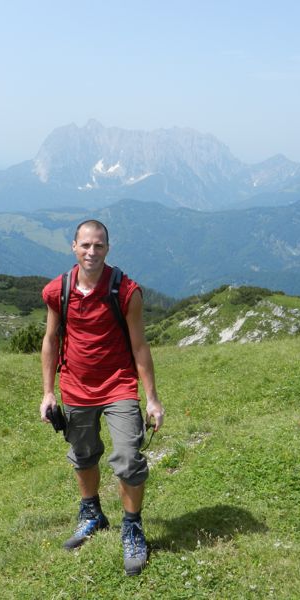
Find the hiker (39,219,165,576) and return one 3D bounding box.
[{"bbox_3d":[-0.225,0.477,3.856,0.580,1.770,0.600,2,11,12],"label":"hiker"}]

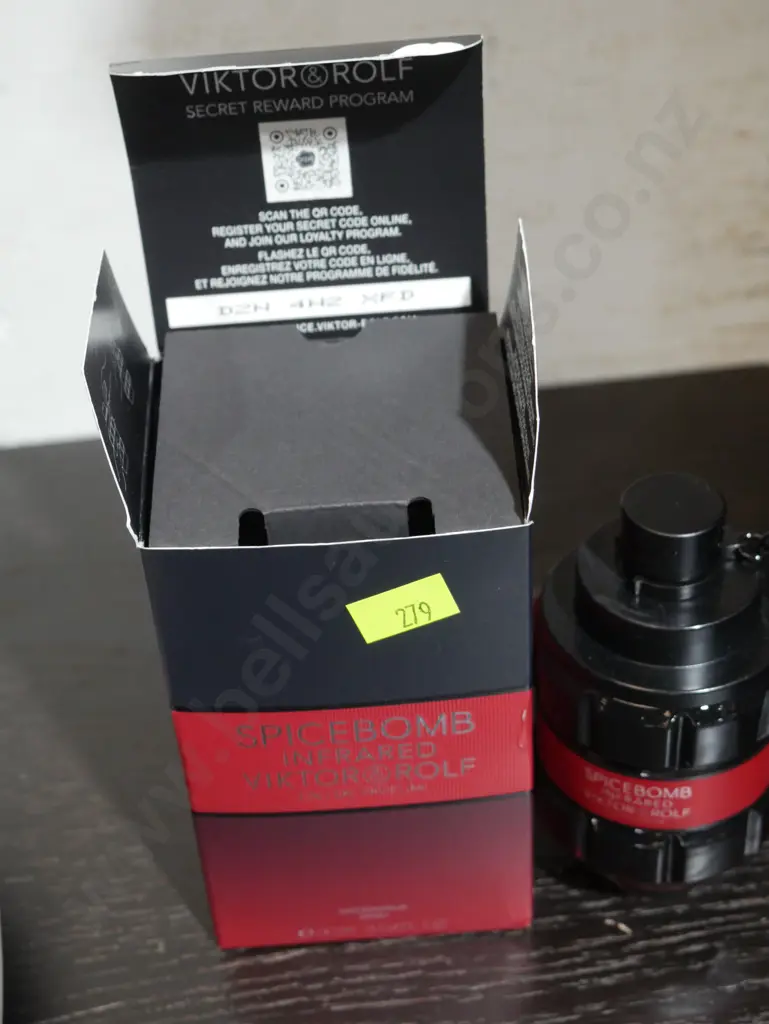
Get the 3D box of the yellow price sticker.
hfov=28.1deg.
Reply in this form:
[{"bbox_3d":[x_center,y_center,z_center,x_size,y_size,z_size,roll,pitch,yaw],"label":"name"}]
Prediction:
[{"bbox_3d":[0.004,0.021,0.328,0.022,0.012,0.001,-20,36,12],"label":"yellow price sticker"}]

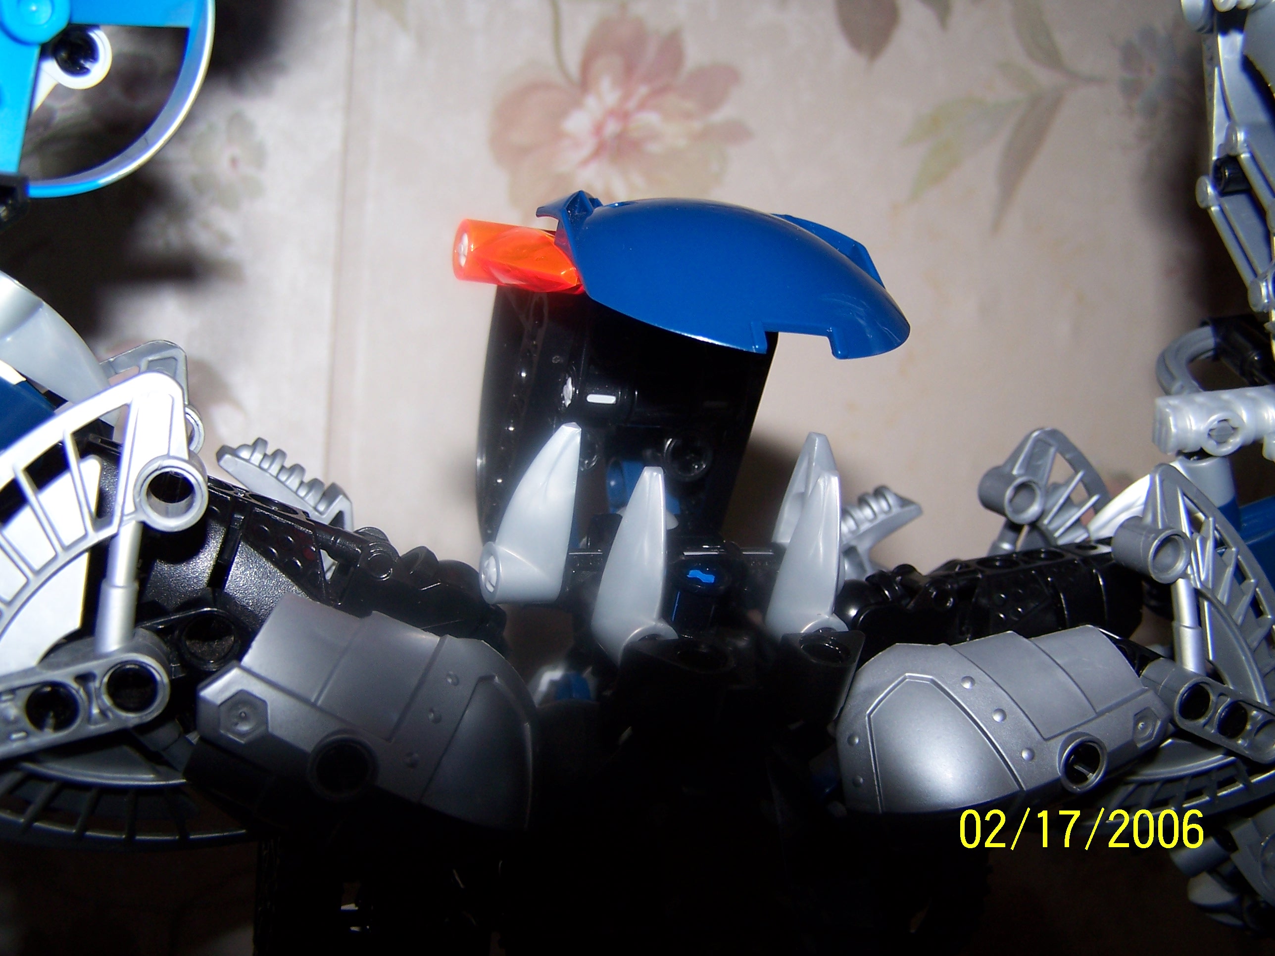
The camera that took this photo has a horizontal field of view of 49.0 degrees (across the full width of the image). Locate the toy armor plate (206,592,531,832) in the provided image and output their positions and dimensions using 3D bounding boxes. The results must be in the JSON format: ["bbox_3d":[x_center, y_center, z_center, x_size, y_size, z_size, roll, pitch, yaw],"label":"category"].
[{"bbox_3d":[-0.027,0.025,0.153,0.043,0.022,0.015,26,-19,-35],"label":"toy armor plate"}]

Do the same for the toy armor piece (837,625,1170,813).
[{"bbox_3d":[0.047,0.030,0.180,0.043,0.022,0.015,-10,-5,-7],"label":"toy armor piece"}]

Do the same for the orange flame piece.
[{"bbox_3d":[-0.015,-0.026,0.168,0.008,0.008,0.022,5,13,-27],"label":"orange flame piece"}]

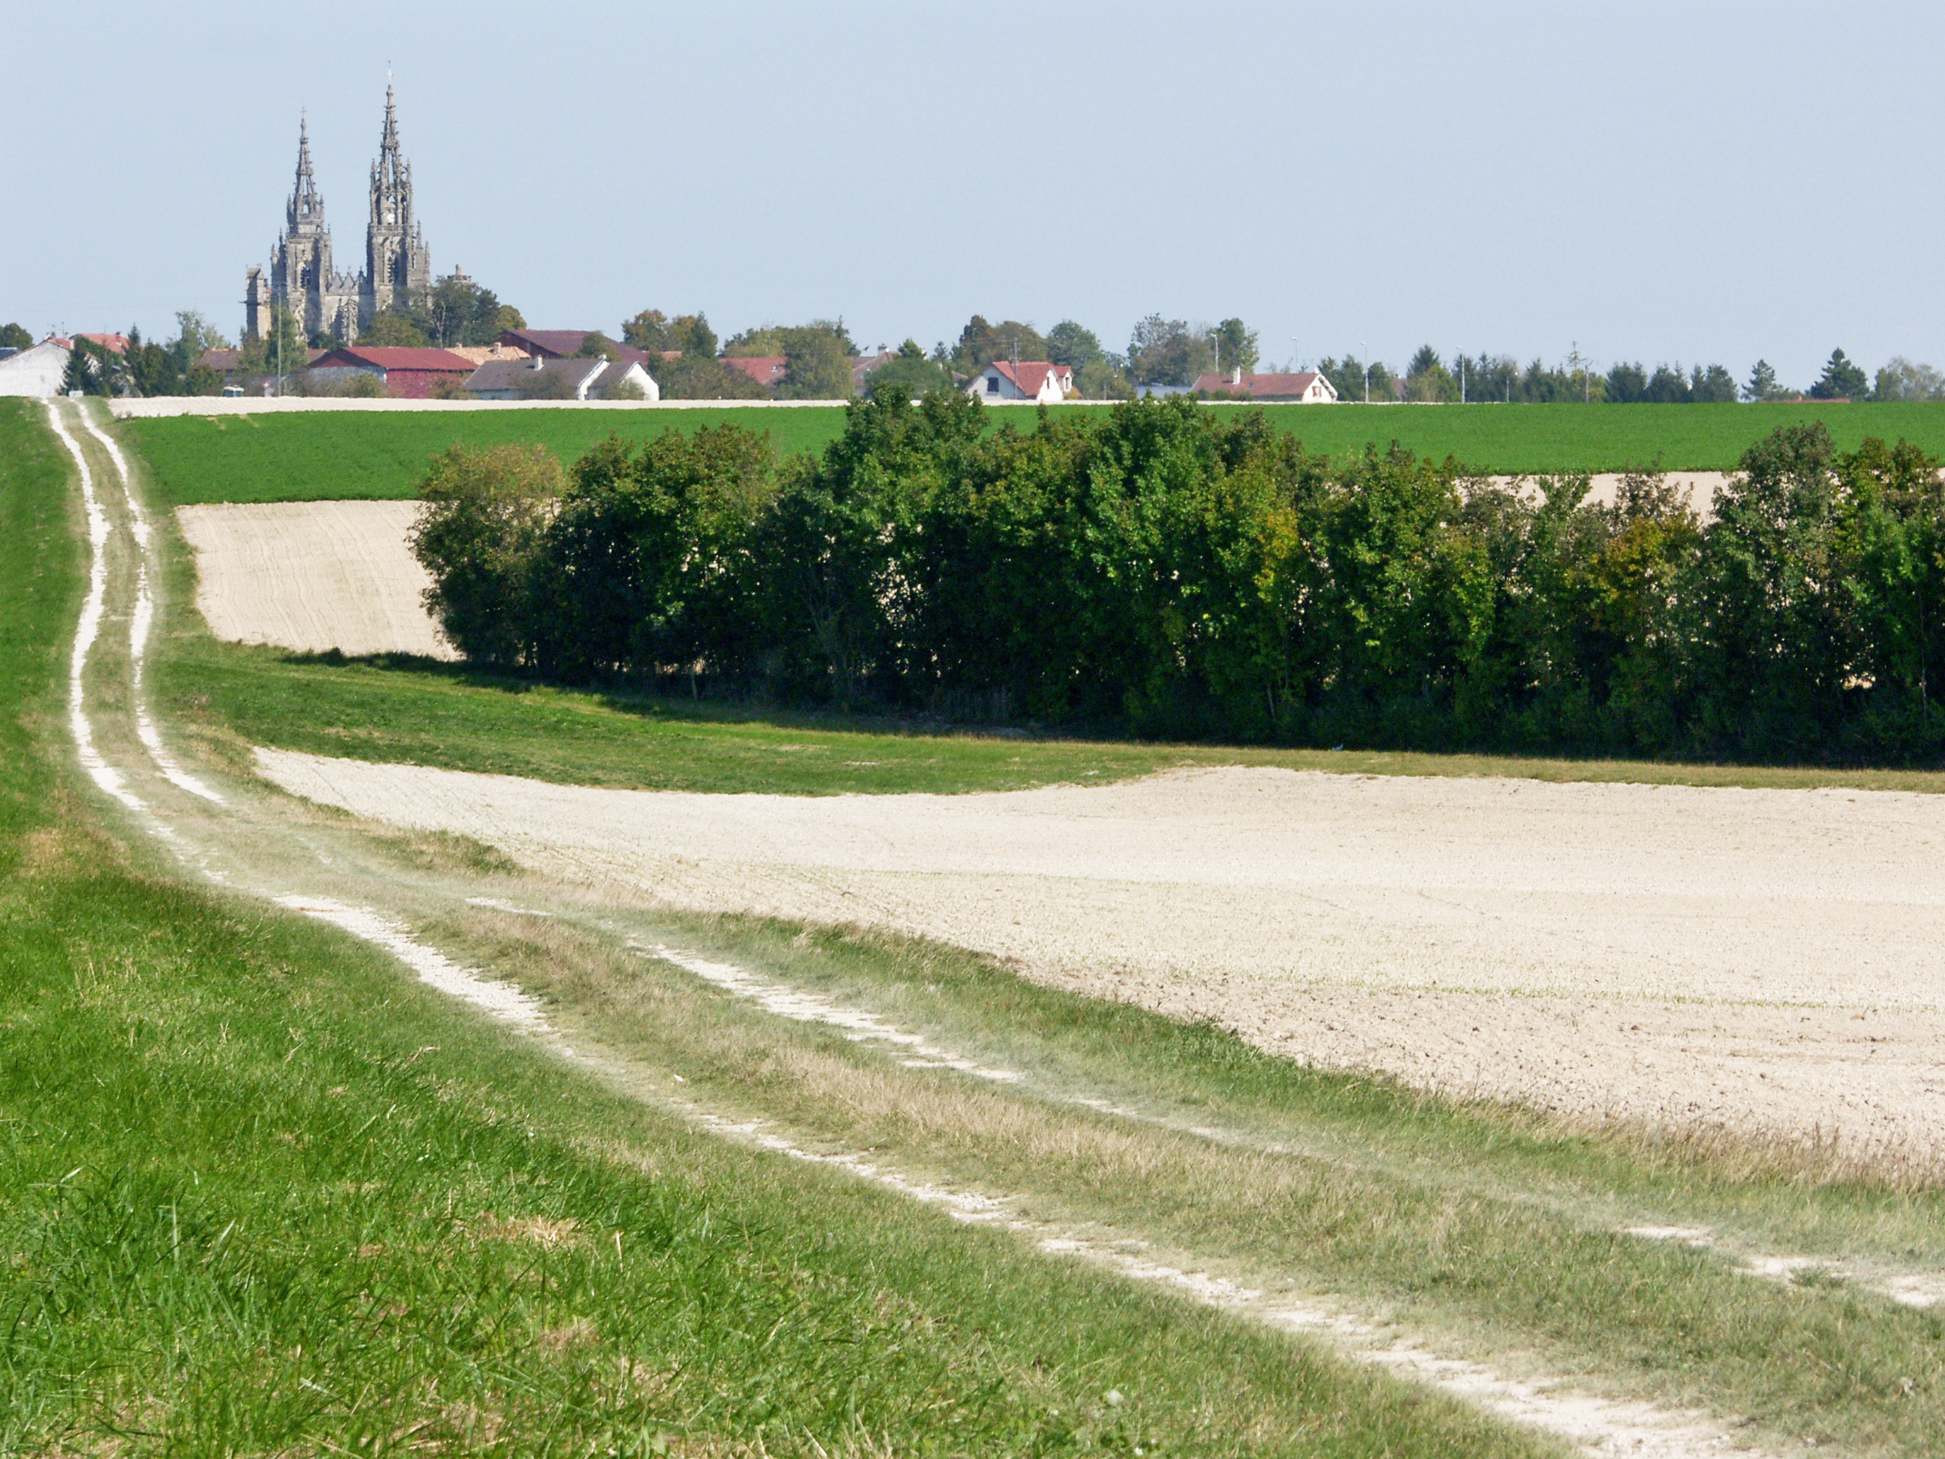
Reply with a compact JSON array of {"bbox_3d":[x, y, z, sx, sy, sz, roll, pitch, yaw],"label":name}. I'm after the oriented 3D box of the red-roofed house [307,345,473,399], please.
[{"bbox_3d":[-74.800,-45.611,1450.105,18.000,7.600,13.000,-2,2,-45],"label":"red-roofed house"}]

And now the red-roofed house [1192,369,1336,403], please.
[{"bbox_3d":[36.252,-42.022,1400.076,16.000,5.500,9.000,1,2,27],"label":"red-roofed house"}]

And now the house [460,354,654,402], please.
[{"bbox_3d":[-51.018,-43.176,1400.091,20.500,6.600,10.700,1,2,37],"label":"house"}]

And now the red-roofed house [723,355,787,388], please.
[{"bbox_3d":[-28.524,-45.201,1470.094,13.000,6.800,10.000,-1,2,-30],"label":"red-roofed house"}]

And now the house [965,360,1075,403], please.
[{"bbox_3d":[5.963,-42.558,1400.093,10.000,6.700,11.000,1,2,38],"label":"house"}]

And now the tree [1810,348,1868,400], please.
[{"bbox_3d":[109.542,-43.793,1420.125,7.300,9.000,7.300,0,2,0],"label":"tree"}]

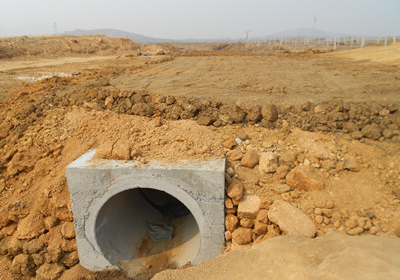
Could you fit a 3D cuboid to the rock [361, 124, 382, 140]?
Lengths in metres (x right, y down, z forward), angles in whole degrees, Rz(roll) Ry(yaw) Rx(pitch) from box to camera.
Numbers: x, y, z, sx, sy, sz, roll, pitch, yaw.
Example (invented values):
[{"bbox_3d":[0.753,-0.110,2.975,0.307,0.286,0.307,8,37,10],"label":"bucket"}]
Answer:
[{"bbox_3d":[2.255,-0.099,3.950,0.270,0.200,0.220,0,18,0],"label":"rock"}]

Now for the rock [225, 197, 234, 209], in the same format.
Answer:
[{"bbox_3d":[0.325,0.707,3.370,0.120,0.110,0.120,0,18,0],"label":"rock"}]

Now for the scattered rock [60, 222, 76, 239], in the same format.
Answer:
[{"bbox_3d":[-1.448,1.000,3.320,0.180,0.180,0.170,0,18,0],"label":"scattered rock"}]

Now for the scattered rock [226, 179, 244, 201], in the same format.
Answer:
[{"bbox_3d":[0.381,0.531,3.220,0.190,0.210,0.190,0,18,0],"label":"scattered rock"}]

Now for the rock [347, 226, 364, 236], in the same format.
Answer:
[{"bbox_3d":[1.667,0.981,3.220,0.185,0.090,0.115,0,18,0],"label":"rock"}]

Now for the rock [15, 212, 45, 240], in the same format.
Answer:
[{"bbox_3d":[-1.924,0.979,3.400,0.310,0.200,0.250,0,18,0],"label":"rock"}]

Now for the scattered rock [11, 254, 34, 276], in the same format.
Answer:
[{"bbox_3d":[-1.920,1.358,3.250,0.240,0.170,0.190,0,18,0],"label":"scattered rock"}]

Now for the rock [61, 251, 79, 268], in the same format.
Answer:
[{"bbox_3d":[-1.412,1.293,3.250,0.200,0.180,0.180,0,18,0],"label":"rock"}]

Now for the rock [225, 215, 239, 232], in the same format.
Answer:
[{"bbox_3d":[0.336,0.889,3.200,0.150,0.180,0.160,0,18,0],"label":"rock"}]

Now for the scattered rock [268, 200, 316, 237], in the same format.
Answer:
[{"bbox_3d":[1.001,0.849,3.250,0.500,0.310,0.300,8,20,24],"label":"scattered rock"}]

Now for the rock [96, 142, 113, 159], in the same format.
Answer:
[{"bbox_3d":[-1.087,0.119,3.420,0.180,0.130,0.170,0,18,0],"label":"rock"}]

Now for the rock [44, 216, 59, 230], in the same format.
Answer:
[{"bbox_3d":[-1.671,0.940,3.380,0.160,0.150,0.150,0,18,0],"label":"rock"}]

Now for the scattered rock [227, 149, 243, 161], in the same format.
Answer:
[{"bbox_3d":[0.408,0.171,3.550,0.180,0.110,0.150,0,18,0],"label":"scattered rock"}]

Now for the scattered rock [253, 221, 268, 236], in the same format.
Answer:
[{"bbox_3d":[0.676,0.984,3.330,0.170,0.140,0.150,0,18,0],"label":"scattered rock"}]

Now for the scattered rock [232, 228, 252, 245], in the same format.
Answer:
[{"bbox_3d":[0.447,1.015,3.160,0.200,0.170,0.180,0,18,0],"label":"scattered rock"}]

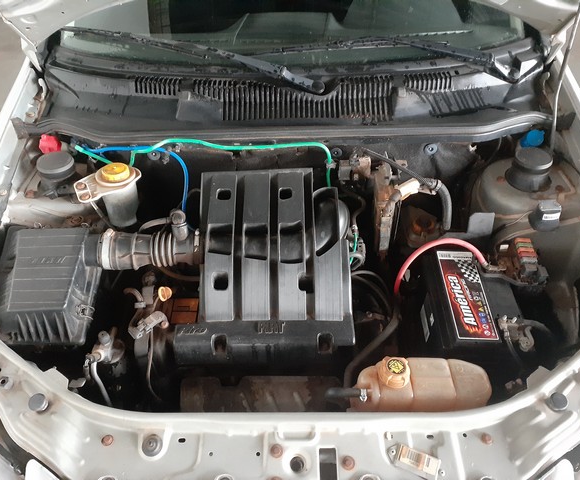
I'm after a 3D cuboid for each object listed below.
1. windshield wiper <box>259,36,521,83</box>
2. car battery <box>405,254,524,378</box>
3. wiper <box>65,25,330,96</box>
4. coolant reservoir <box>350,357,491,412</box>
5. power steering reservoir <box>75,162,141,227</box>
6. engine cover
[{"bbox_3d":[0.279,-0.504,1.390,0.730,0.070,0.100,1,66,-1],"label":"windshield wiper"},{"bbox_3d":[0.390,0.171,1.120,0.175,0.180,0.242,0,46,0],"label":"car battery"},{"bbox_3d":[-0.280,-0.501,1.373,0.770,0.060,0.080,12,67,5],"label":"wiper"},{"bbox_3d":[0.250,0.322,1.017,0.260,0.155,0.125,0,46,0],"label":"coolant reservoir"},{"bbox_3d":[-0.428,-0.102,1.190,0.145,0.135,0.085,-19,49,-17],"label":"power steering reservoir"},{"bbox_3d":[-0.055,0.051,1.104,0.365,0.160,0.380,0,66,0],"label":"engine cover"}]

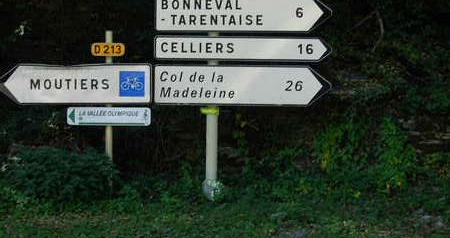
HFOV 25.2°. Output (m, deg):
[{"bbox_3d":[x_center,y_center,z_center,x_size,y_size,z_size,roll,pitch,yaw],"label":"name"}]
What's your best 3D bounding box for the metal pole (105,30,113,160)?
[{"bbox_3d":[-1.184,-0.107,10.250,0.063,1.611,0.063,0,2,0],"label":"metal pole"}]

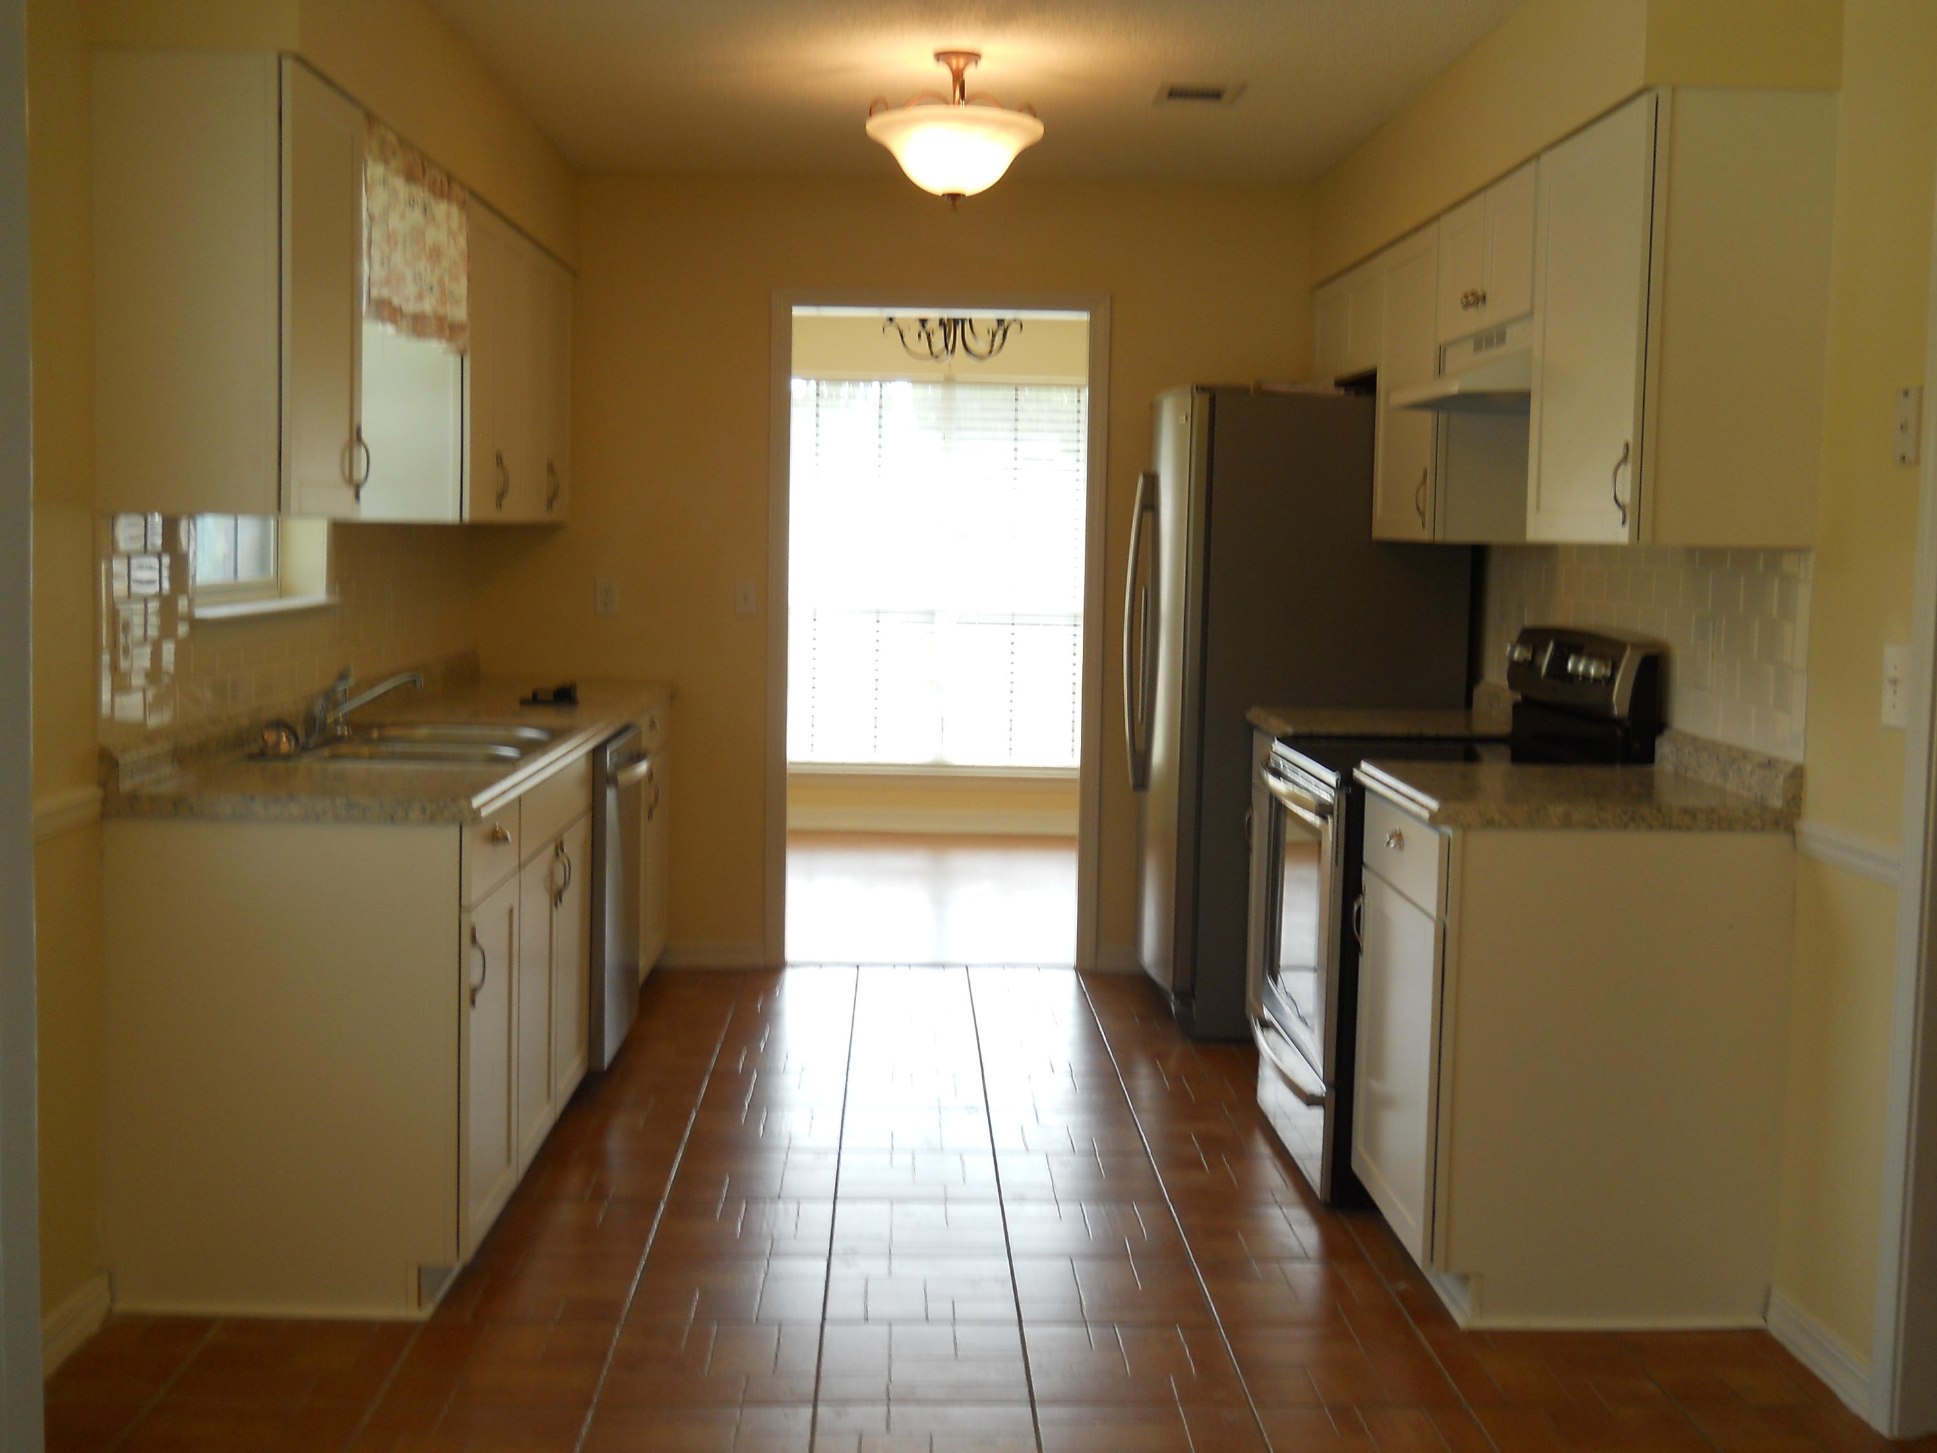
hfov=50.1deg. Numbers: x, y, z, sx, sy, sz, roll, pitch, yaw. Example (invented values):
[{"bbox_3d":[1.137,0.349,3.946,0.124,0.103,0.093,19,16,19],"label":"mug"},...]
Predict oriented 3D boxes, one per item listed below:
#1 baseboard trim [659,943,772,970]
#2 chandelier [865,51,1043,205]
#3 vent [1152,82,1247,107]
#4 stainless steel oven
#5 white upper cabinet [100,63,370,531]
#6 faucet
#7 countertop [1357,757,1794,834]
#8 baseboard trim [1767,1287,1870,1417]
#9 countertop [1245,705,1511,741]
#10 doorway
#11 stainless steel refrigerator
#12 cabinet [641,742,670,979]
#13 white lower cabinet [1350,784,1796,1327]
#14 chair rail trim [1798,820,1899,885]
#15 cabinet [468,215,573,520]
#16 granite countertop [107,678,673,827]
[{"bbox_3d":[-0.813,0.713,6.479,0.357,0.083,0.016,1,5,-2],"label":"baseboard trim"},{"bbox_3d":[-0.031,-1.357,4.736,0.406,0.352,0.406,1,5,-2],"label":"chandelier"},{"bbox_3d":[0.556,-1.522,5.024,0.210,0.015,0.290,1,5,-2],"label":"vent"},{"bbox_3d":[1.039,0.484,4.589,0.682,0.960,0.760,1,5,-2],"label":"stainless steel oven"},{"bbox_3d":[-1.294,-0.752,3.668,0.331,0.757,0.450,1,5,-2],"label":"white upper cabinet"},{"bbox_3d":[-1.281,-0.046,4.428,0.240,0.154,0.230,1,5,-2],"label":"faucet"},{"bbox_3d":[1.107,0.127,3.850,0.635,0.046,0.615,1,5,-2],"label":"countertop"},{"bbox_3d":[1.418,1.040,3.451,0.017,0.083,0.405,1,5,-2],"label":"baseboard trim"},{"bbox_3d":[1.063,-0.003,5.196,0.635,0.046,0.530,1,5,-2],"label":"countertop"},{"bbox_3d":[-0.099,-0.285,6.465,1.038,2.096,0.130,1,5,-2],"label":"doorway"},{"bbox_3d":[0.922,-0.053,6.072,0.858,1.766,0.880,1,5,-2],"label":"stainless steel refrigerator"},{"bbox_3d":[-1.241,0.363,6.020,0.618,0.874,0.930,1,5,-2],"label":"cabinet"},{"bbox_3d":[1.107,0.597,3.930,0.629,0.874,0.605,1,5,-2],"label":"white lower cabinet"},{"bbox_3d":[1.429,0.204,3.371,0.022,0.050,0.385,1,5,-2],"label":"chair rail trim"},{"bbox_3d":[-1.353,-0.933,5.604,0.331,0.757,1.510,1,5,-2],"label":"cabinet"},{"bbox_3d":[-1.199,0.003,4.970,0.625,0.047,2.935,1,5,-2],"label":"granite countertop"}]

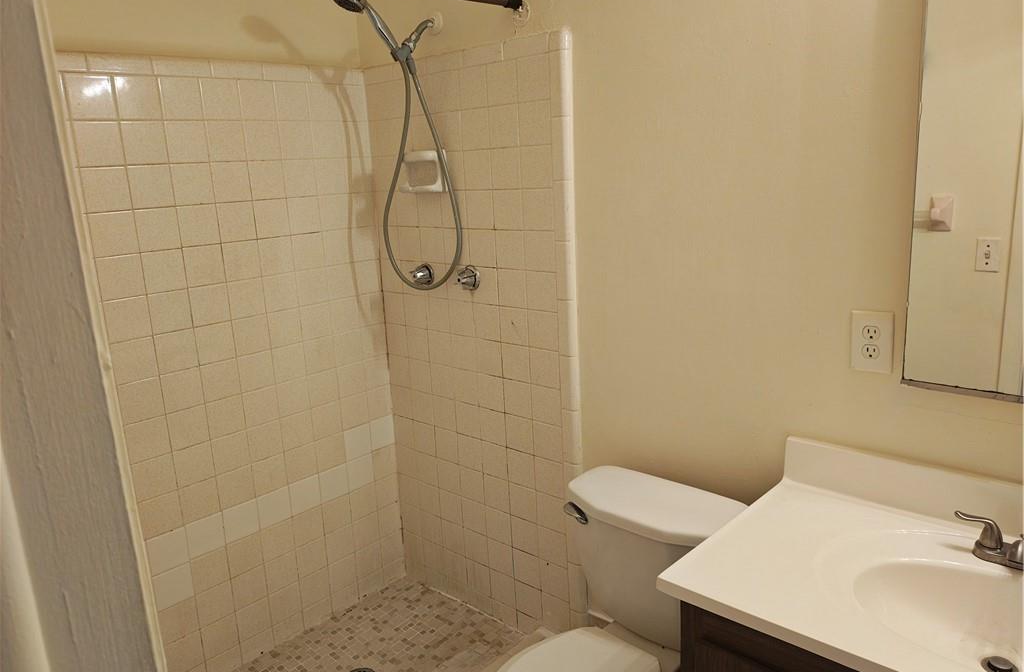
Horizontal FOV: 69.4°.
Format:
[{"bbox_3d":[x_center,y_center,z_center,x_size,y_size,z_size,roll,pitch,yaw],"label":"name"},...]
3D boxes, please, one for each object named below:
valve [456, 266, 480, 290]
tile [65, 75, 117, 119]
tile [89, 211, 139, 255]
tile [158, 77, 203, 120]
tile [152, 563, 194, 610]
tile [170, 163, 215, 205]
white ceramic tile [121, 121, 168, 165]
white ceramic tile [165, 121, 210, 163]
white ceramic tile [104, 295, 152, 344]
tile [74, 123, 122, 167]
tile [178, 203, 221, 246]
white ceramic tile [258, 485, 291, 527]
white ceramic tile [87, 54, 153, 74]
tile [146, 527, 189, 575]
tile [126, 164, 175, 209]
[{"bbox_3d":[-0.135,-0.166,2.169,0.067,0.067,0.053,9,17,42],"label":"valve"},{"bbox_3d":[-1.016,-0.577,1.785,0.009,0.108,0.108,9,17,41],"label":"tile"},{"bbox_3d":[-0.999,-0.257,1.856,0.008,0.108,0.108,9,17,42],"label":"tile"},{"bbox_3d":[-0.868,-0.620,1.938,0.008,0.108,0.108,9,17,42],"label":"tile"},{"bbox_3d":[-0.953,0.704,2.080,0.009,0.108,0.108,9,17,42],"label":"tile"},{"bbox_3d":[-0.857,-0.407,1.987,0.008,0.108,0.108,9,17,42],"label":"tile"},{"bbox_3d":[-0.939,-0.493,1.889,0.009,0.108,0.108,9,17,42],"label":"white ceramic tile"},{"bbox_3d":[-0.865,-0.514,1.967,0.009,0.108,0.108,9,17,42],"label":"white ceramic tile"},{"bbox_3d":[-0.989,-0.043,1.906,0.009,0.108,0.108,9,17,41],"label":"white ceramic tile"},{"bbox_3d":[-1.011,-0.470,1.809,0.009,0.108,0.108,9,17,41],"label":"tile"},{"bbox_3d":[-0.852,-0.300,2.012,0.008,0.108,0.108,9,17,42],"label":"tile"},{"bbox_3d":[-0.735,0.531,2.288,0.009,0.108,0.108,9,17,41],"label":"white ceramic tile"},{"bbox_3d":[-0.966,-0.672,1.825,0.009,0.050,0.152,9,17,41],"label":"white ceramic tile"},{"bbox_3d":[-0.956,0.596,2.052,0.009,0.108,0.108,9,17,41],"label":"tile"},{"bbox_3d":[-0.931,-0.385,1.909,0.008,0.108,0.108,9,17,42],"label":"tile"}]

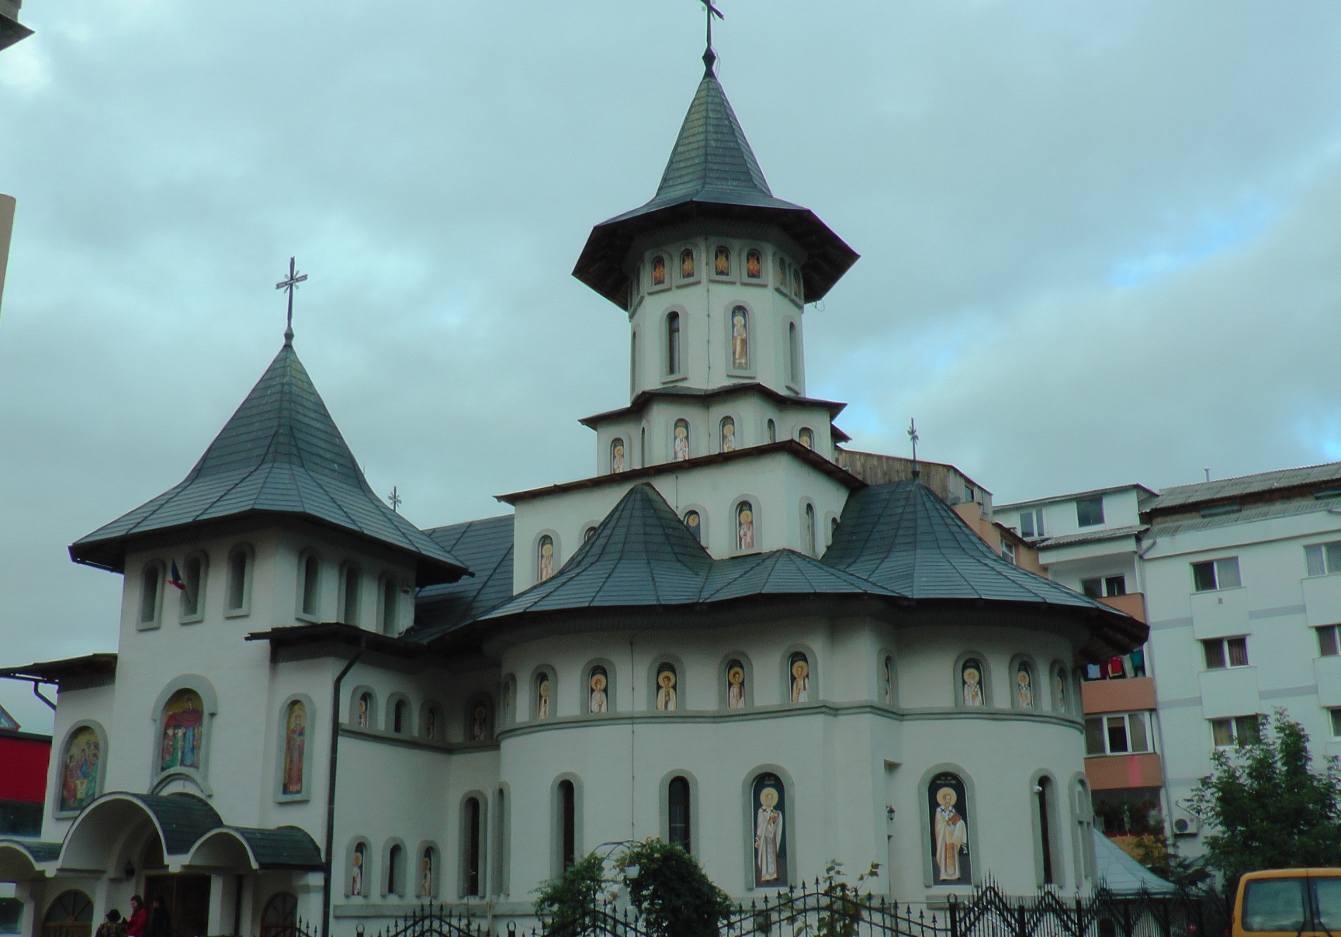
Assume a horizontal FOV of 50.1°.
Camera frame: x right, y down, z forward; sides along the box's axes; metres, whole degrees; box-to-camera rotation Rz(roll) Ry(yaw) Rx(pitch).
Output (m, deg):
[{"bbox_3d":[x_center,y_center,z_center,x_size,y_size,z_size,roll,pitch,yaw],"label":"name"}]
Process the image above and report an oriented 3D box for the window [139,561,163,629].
[{"bbox_3d":[-12.176,2.963,33.641,0.690,1.576,0.197,-11,-20,28],"label":"window"}]

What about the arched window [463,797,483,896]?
[{"bbox_3d":[-4.442,8.587,32.591,0.473,2.147,0.217,-11,-20,28],"label":"arched window"}]

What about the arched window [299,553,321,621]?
[{"bbox_3d":[-8.217,2.676,32.622,0.197,1.537,0.650,-11,-20,28],"label":"arched window"}]

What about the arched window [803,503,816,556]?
[{"bbox_3d":[3.110,1.400,32.525,0.197,1.241,0.492,-11,-20,28],"label":"arched window"}]

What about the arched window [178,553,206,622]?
[{"bbox_3d":[-10.981,2.736,32.992,0.690,1.576,0.197,-11,-20,28],"label":"arched window"}]

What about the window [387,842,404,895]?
[{"bbox_3d":[-6.055,8.716,31.142,0.217,1.084,0.473,-11,-20,28],"label":"window"}]

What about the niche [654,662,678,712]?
[{"bbox_3d":[-0.069,4.015,26.324,0.388,0.894,0.130,-1,-18,0],"label":"niche"}]

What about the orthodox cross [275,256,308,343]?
[{"bbox_3d":[-8.933,-3.982,33.692,1.010,2.239,0.200,-11,-20,28],"label":"orthodox cross"}]

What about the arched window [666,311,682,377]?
[{"bbox_3d":[0.127,-3.171,36.671,0.463,1.773,0.217,-11,-20,28],"label":"arched window"}]

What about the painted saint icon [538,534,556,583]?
[{"bbox_3d":[-2.893,2.105,33.391,0.446,1.123,0.100,-11,-20,29],"label":"painted saint icon"}]

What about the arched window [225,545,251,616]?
[{"bbox_3d":[-9.708,2.503,32.299,0.690,1.576,0.197,-11,-20,28],"label":"arched window"}]

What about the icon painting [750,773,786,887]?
[{"bbox_3d":[1.933,7.062,27.996,0.729,2.167,0.118,-11,-20,28],"label":"icon painting"}]

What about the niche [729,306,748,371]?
[{"bbox_3d":[1.555,-2.961,32.622,0.439,1.603,0.130,4,-19,-15],"label":"niche"}]

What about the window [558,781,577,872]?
[{"bbox_3d":[-1.831,6.666,26.049,0.363,1.990,0.200,-12,-21,30],"label":"window"}]

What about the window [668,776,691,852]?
[{"bbox_3d":[0.168,7.177,28.329,0.463,2.118,0.217,2,-18,-8],"label":"window"}]

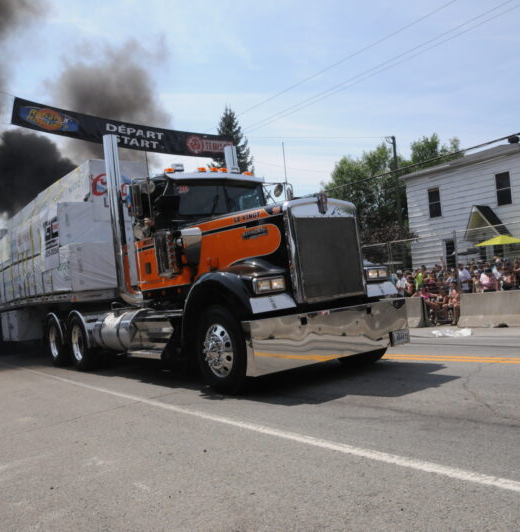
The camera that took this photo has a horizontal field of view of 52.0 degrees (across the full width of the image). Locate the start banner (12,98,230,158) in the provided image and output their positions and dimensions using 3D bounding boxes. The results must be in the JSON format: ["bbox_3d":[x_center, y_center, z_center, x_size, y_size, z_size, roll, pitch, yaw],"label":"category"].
[{"bbox_3d":[-3.773,-4.078,16.381,7.140,1.020,0.080,-1,-4,-36],"label":"start banner"}]

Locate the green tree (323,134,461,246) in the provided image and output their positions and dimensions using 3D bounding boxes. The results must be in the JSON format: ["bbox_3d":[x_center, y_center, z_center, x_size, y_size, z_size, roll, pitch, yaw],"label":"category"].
[{"bbox_3d":[9.154,-3.265,36.490,9.790,11.140,8.500,-4,-3,14],"label":"green tree"}]

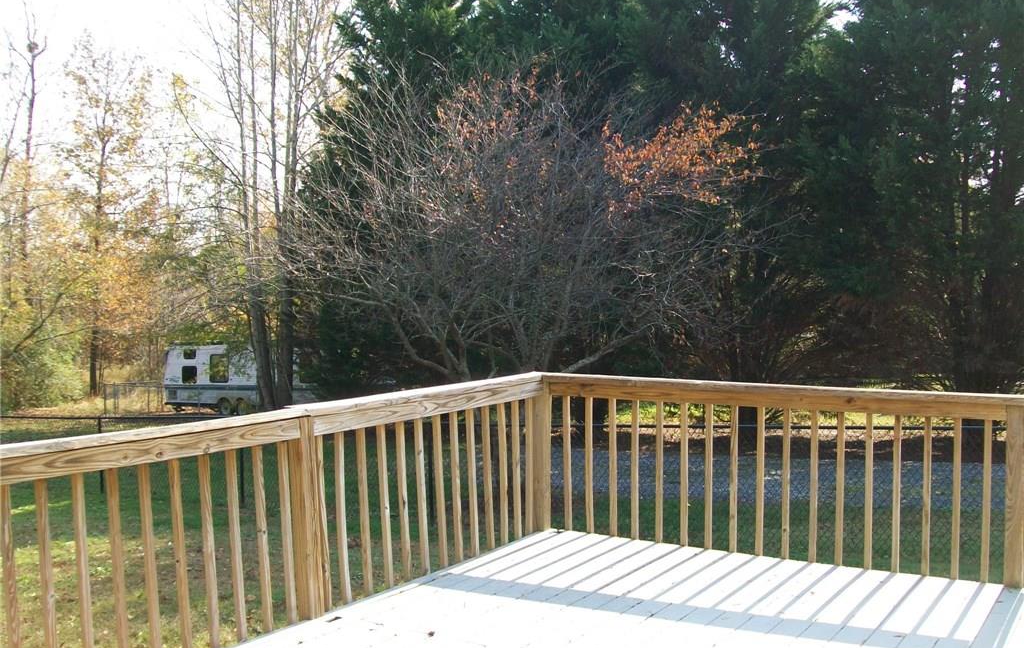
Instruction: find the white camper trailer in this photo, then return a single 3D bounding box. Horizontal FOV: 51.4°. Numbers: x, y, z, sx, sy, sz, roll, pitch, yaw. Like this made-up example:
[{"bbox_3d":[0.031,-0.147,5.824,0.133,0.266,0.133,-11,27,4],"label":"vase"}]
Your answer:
[{"bbox_3d":[-10.450,2.200,43.600,7.000,2.850,2.440,-1,2,10],"label":"white camper trailer"}]

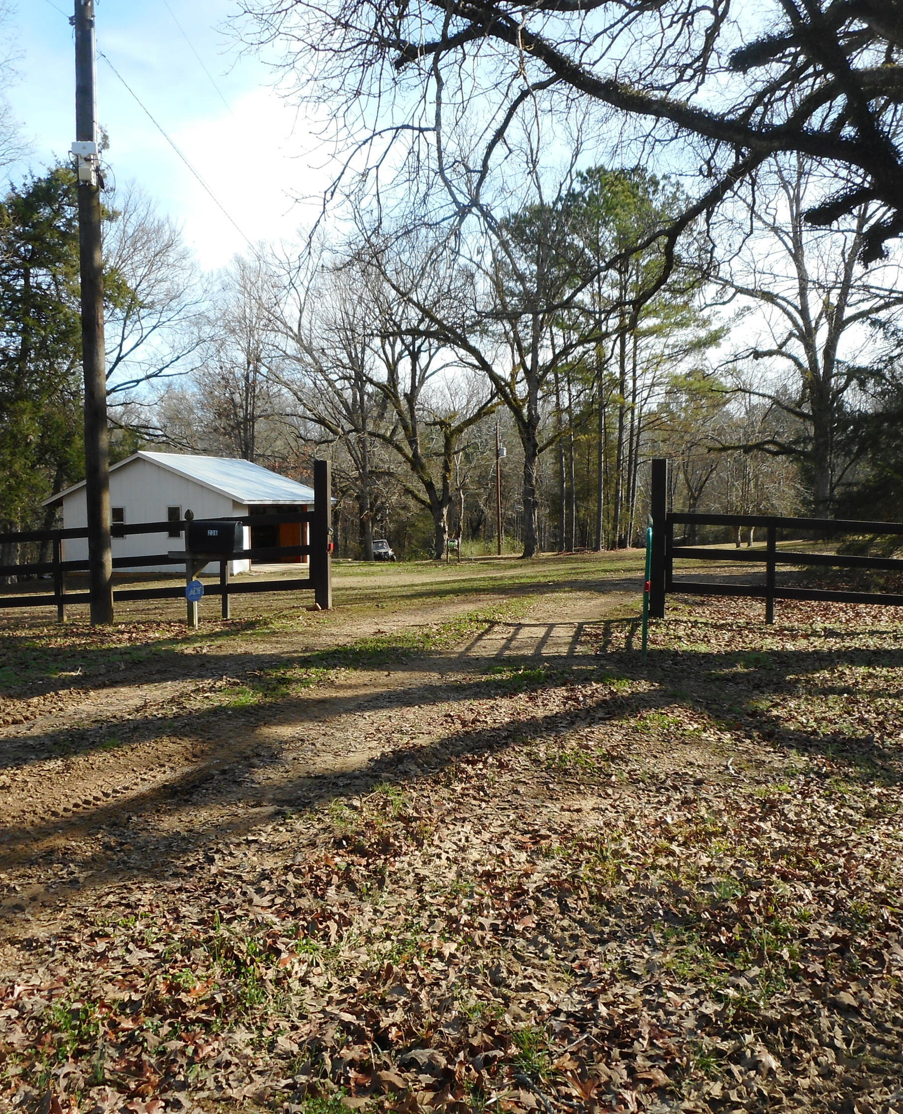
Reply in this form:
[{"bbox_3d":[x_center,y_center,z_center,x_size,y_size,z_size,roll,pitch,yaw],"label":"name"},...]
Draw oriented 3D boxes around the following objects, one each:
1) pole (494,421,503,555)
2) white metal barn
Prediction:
[{"bbox_3d":[3.310,-4.625,75.000,0.320,9.150,0.320,0,3,0],"label":"pole"},{"bbox_3d":[-10.150,-1.785,42.880,8.680,4.480,7.650,1,3,19],"label":"white metal barn"}]

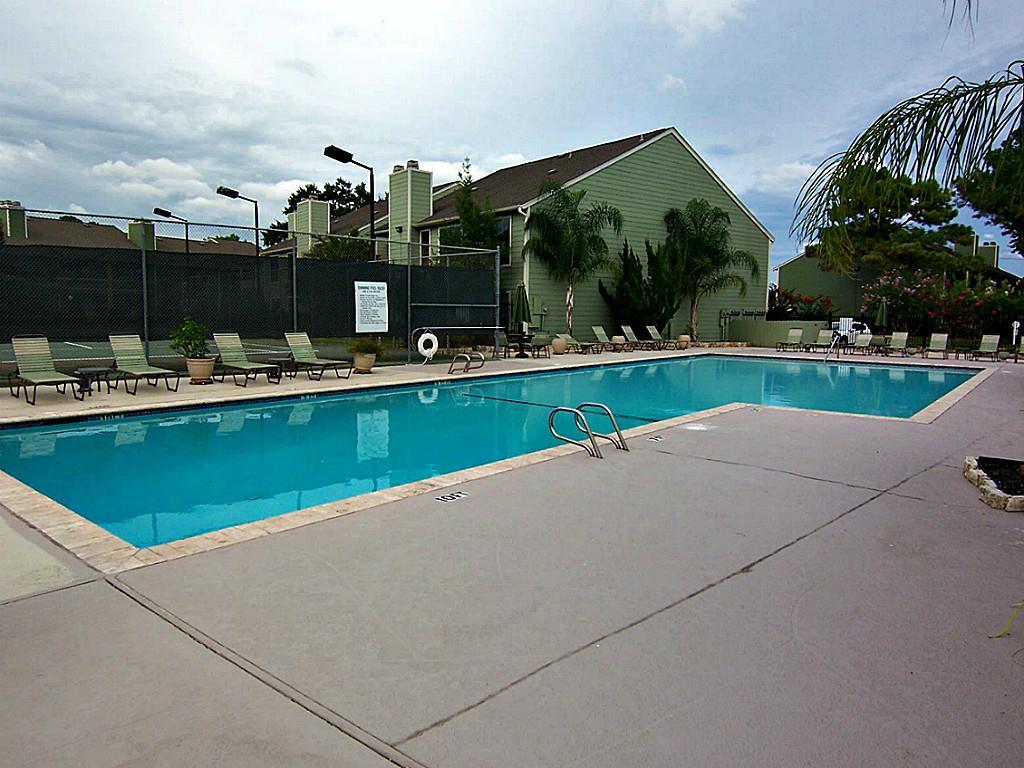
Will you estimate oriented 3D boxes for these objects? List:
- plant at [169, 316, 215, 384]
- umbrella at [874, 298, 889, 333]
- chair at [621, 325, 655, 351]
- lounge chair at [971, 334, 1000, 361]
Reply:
[{"bbox_3d":[-6.357,-0.695,13.530,0.850,1.330,0.800,-2,7,-25],"label":"plant"},{"bbox_3d":[16.374,-2.663,30.174,0.500,2.420,0.500,4,7,28],"label":"umbrella"},{"bbox_3d":[5.152,-1.817,27.066,0.683,0.928,1.683,-4,8,-39],"label":"chair"},{"bbox_3d":[17.072,-1.333,24.549,0.670,0.970,1.500,6,8,43],"label":"lounge chair"}]

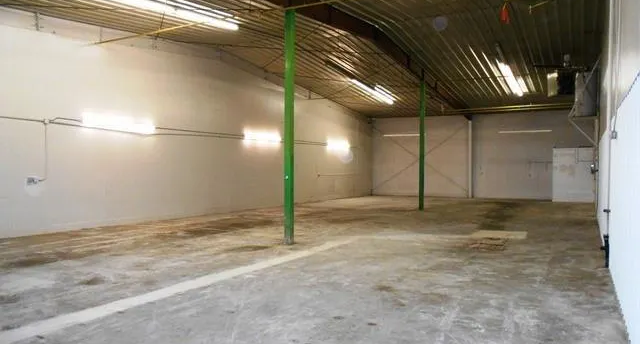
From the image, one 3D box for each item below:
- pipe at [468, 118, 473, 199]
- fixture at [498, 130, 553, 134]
[{"bbox_3d":[7.709,-0.640,24.622,0.160,4.008,0.160,0,0,29],"label":"pipe"},{"bbox_3d":[9.974,-1.954,23.409,2.443,0.100,0.100,0,0,29],"label":"fixture"}]

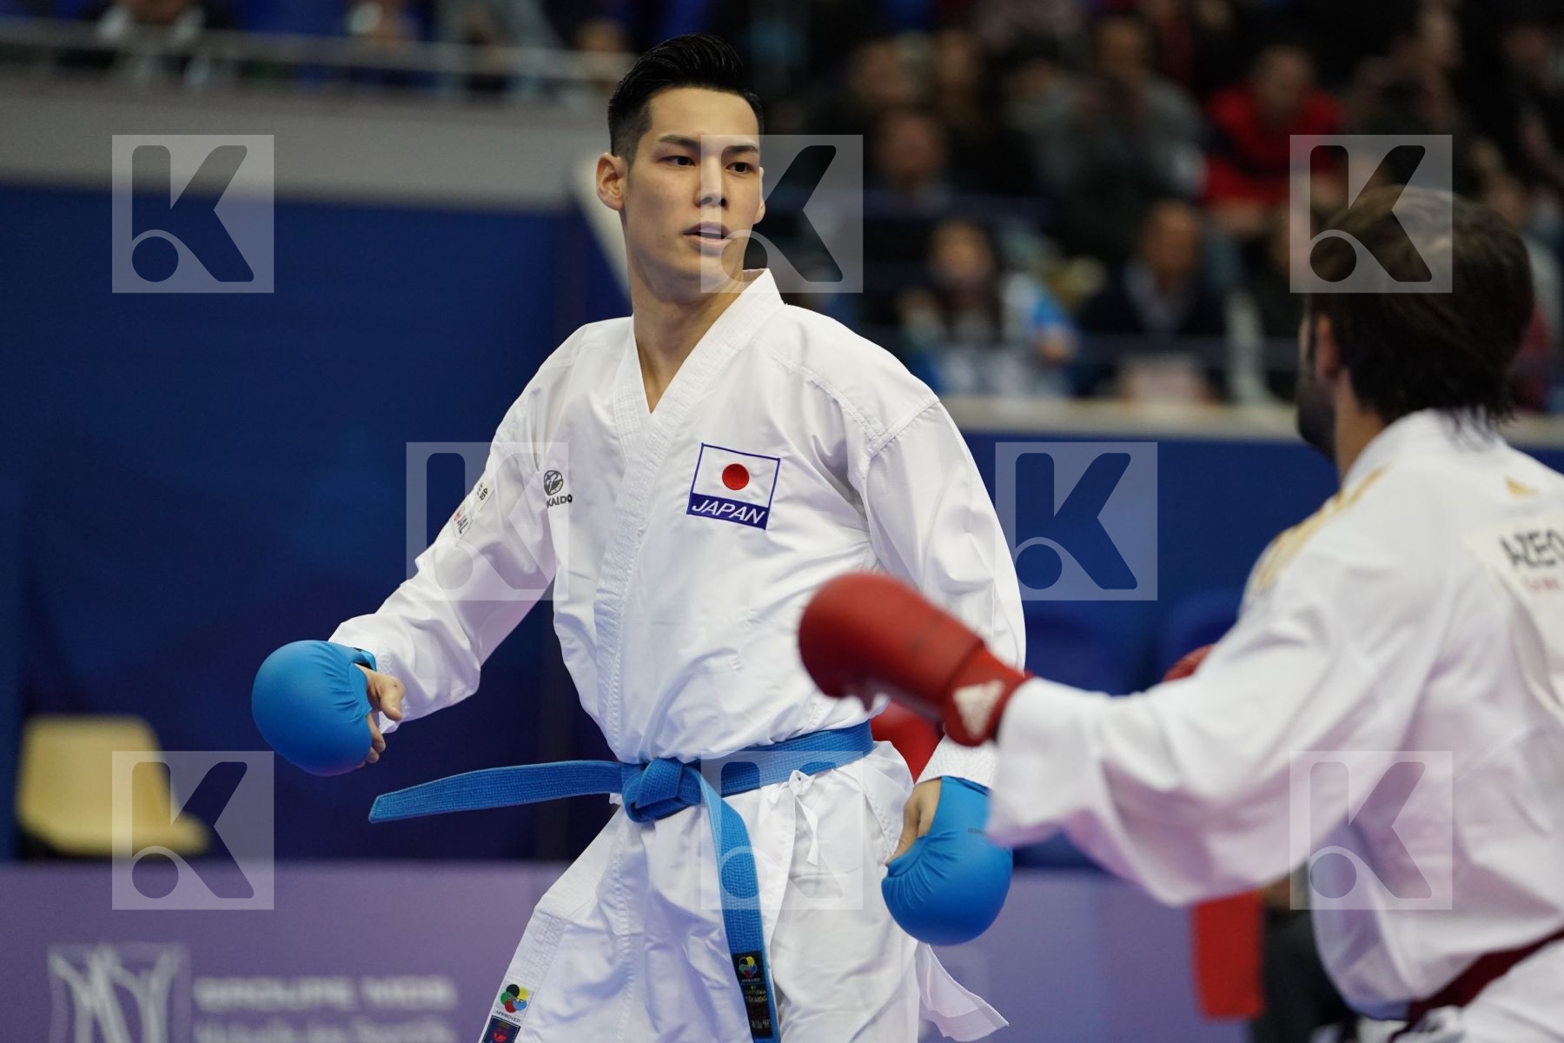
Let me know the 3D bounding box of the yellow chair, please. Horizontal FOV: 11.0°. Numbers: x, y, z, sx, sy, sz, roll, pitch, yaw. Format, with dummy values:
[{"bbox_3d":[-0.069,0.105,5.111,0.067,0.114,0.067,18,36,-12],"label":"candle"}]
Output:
[{"bbox_3d":[-1.870,0.950,22.700,0.470,0.790,0.520,0,0,-21],"label":"yellow chair"}]

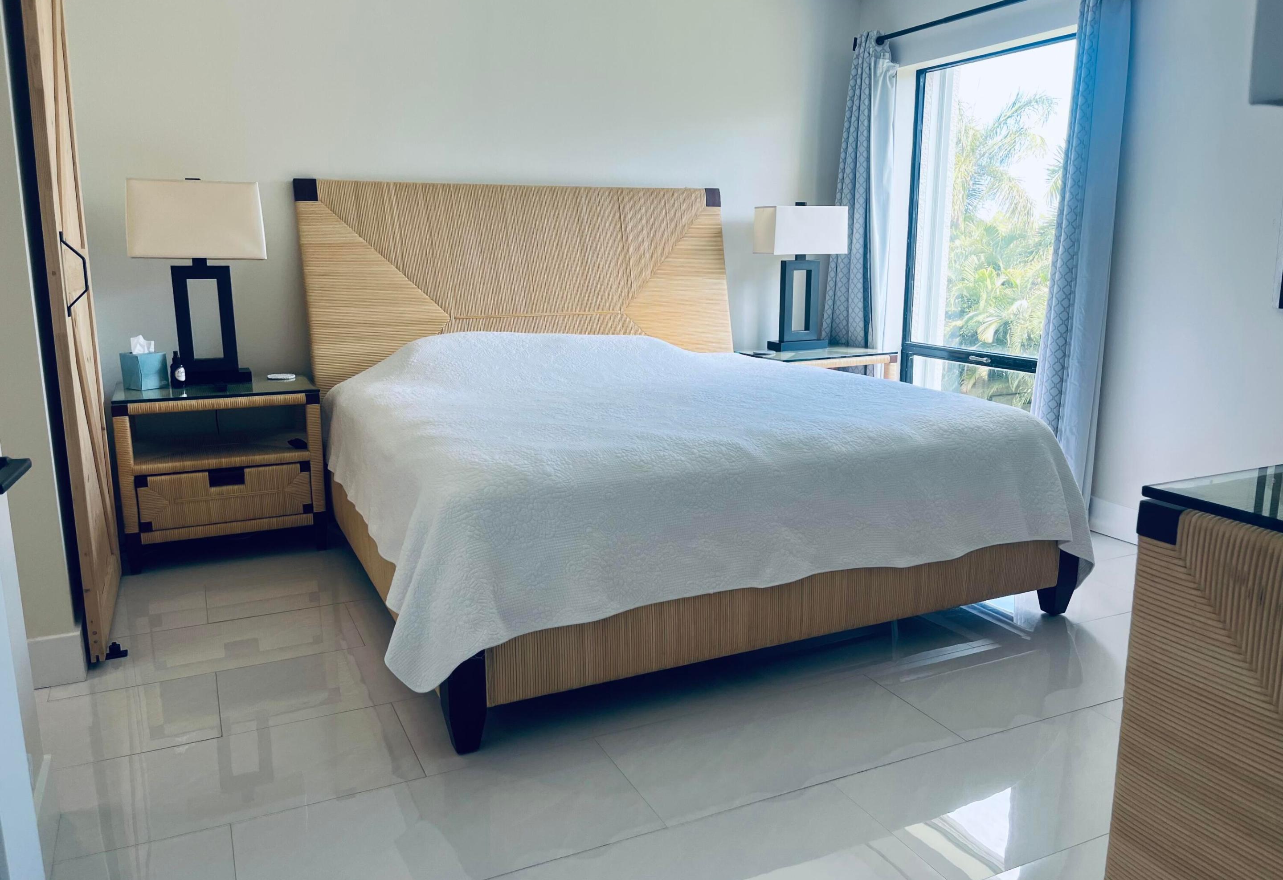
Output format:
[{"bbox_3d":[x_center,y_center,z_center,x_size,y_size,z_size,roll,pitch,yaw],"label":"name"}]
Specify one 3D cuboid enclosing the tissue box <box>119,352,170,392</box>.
[{"bbox_3d":[-1.894,-0.262,3.680,0.112,0.130,0.112,7,13,30],"label":"tissue box"}]

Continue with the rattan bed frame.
[{"bbox_3d":[-0.017,-0.258,3.538,2.130,1.445,2.350,-5,13,-25],"label":"rattan bed frame"}]

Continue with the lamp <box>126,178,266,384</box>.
[{"bbox_3d":[-1.718,-0.616,3.769,0.475,0.786,0.215,-5,13,-25],"label":"lamp"}]

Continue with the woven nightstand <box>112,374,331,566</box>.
[{"bbox_3d":[-1.627,0.113,3.757,0.695,0.638,0.475,-5,13,-25],"label":"woven nightstand"}]

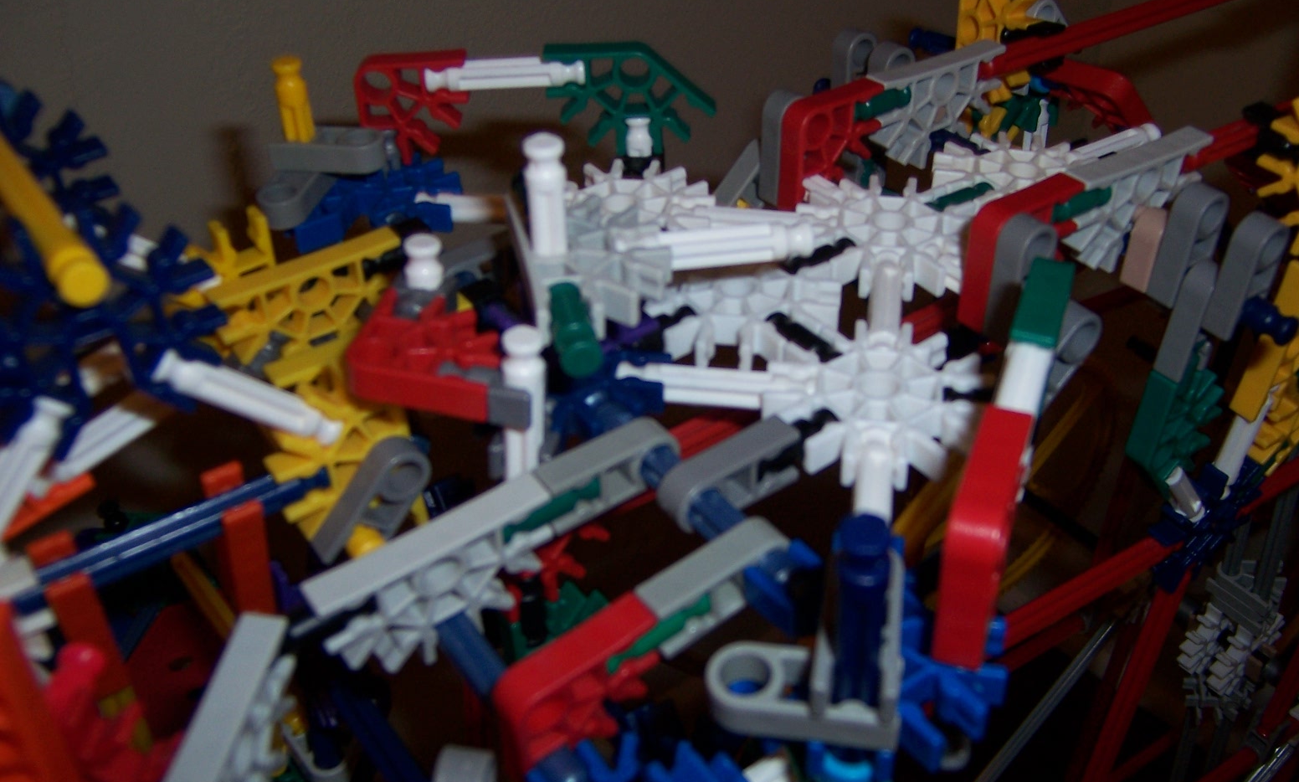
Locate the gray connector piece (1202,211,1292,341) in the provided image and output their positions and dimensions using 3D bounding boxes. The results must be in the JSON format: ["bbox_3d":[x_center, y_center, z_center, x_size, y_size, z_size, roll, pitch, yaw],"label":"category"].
[{"bbox_3d":[0.112,-0.022,0.232,0.009,0.024,0.006,-22,42,-27],"label":"gray connector piece"}]

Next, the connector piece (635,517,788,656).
[{"bbox_3d":[0.010,0.027,0.178,0.024,0.010,0.006,-29,47,-18],"label":"connector piece"}]

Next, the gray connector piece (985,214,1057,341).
[{"bbox_3d":[0.068,-0.021,0.228,0.009,0.024,0.006,-22,40,-27],"label":"gray connector piece"}]

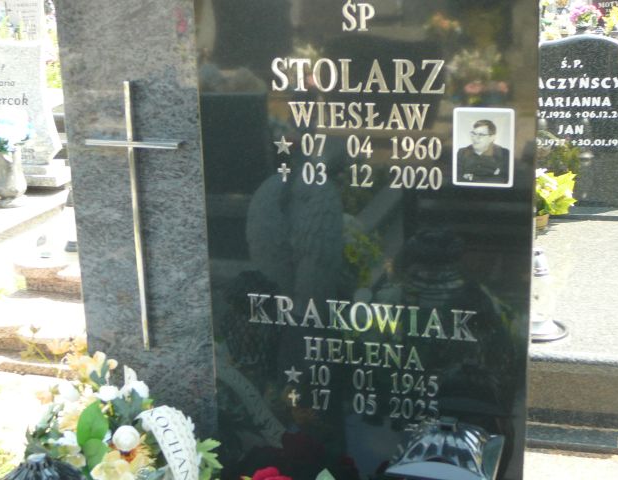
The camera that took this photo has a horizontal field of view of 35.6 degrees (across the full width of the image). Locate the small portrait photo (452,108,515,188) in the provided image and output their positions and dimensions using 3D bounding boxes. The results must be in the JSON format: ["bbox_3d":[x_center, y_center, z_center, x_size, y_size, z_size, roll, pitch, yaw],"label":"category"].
[{"bbox_3d":[0.267,-0.141,1.469,0.091,0.120,0.008,3,16,17],"label":"small portrait photo"}]

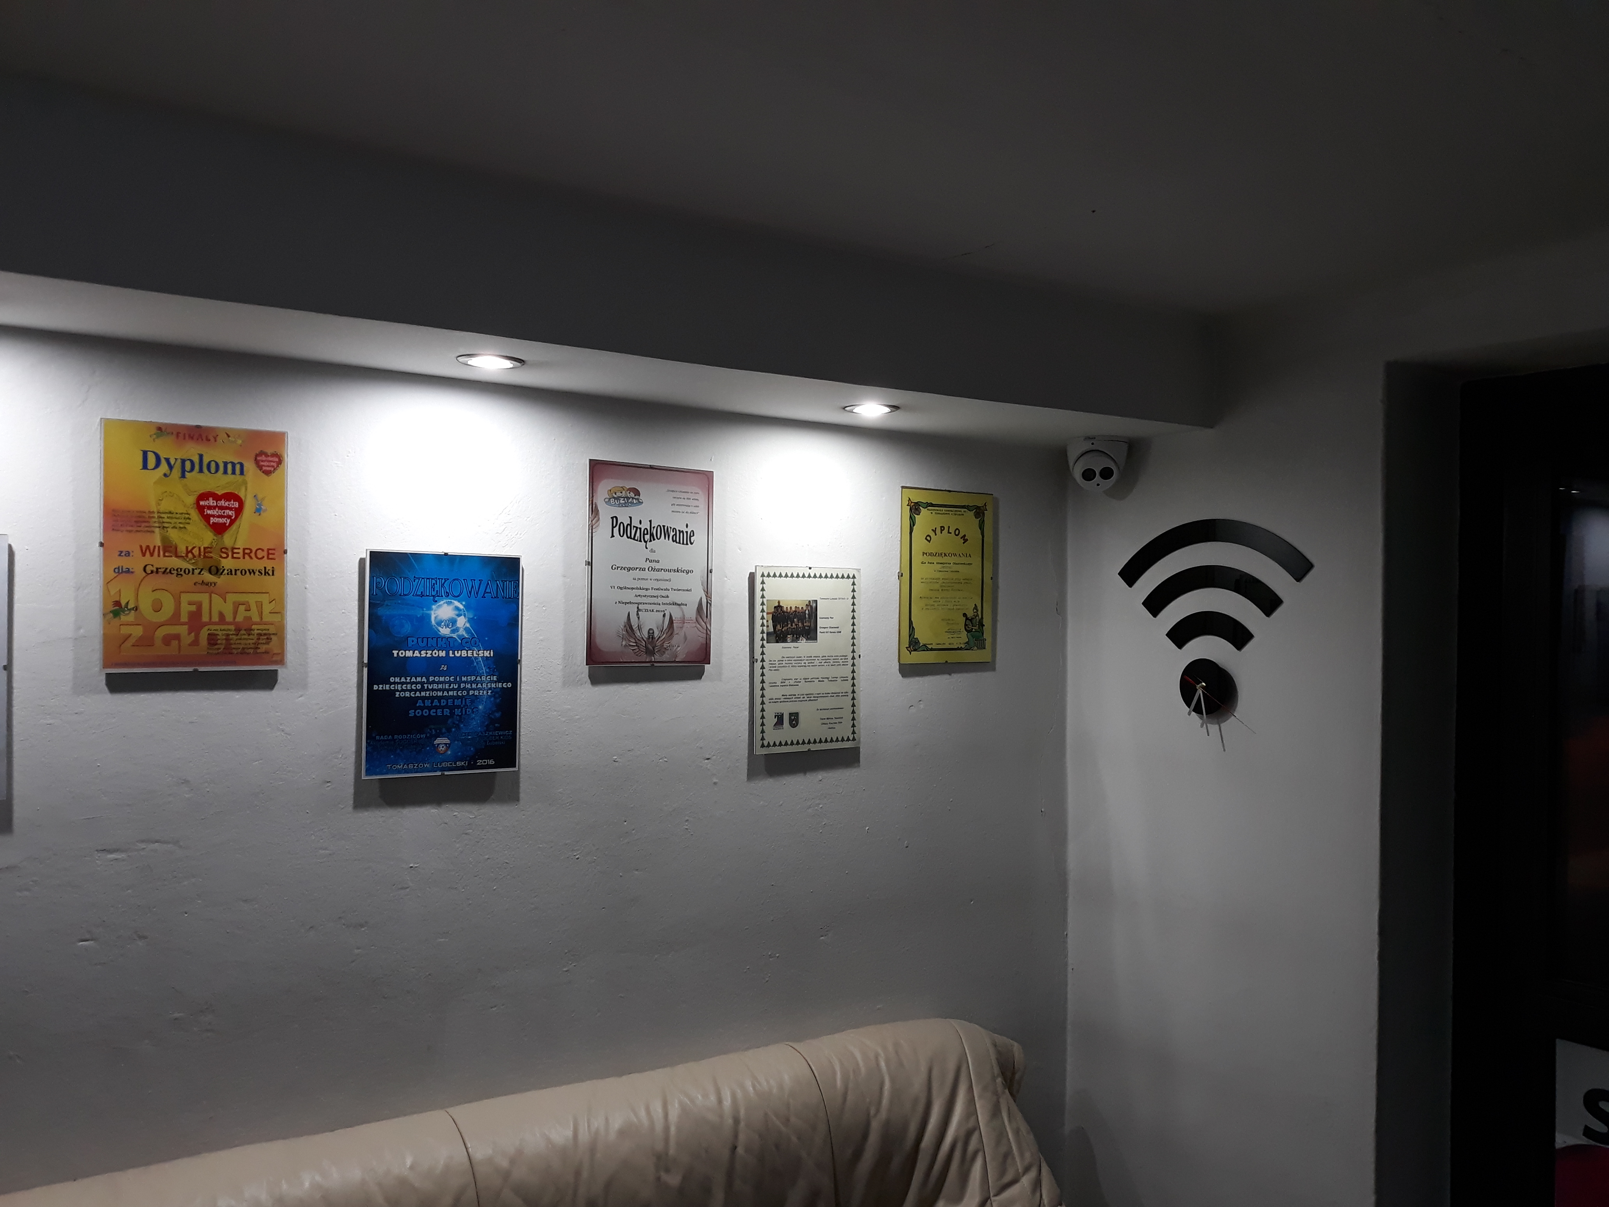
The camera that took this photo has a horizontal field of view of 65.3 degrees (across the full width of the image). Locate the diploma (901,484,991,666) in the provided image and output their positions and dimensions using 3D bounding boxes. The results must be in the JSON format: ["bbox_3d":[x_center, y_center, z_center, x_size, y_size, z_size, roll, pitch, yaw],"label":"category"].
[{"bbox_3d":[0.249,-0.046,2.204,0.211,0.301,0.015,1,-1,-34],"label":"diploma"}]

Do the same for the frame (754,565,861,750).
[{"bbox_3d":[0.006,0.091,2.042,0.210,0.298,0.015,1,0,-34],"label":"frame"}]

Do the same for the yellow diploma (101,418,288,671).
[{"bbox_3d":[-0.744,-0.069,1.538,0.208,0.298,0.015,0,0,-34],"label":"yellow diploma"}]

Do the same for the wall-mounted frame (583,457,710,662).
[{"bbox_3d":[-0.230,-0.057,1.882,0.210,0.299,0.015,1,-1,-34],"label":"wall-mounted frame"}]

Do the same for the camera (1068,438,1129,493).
[{"bbox_3d":[0.524,-0.244,2.245,0.112,0.100,0.112,0,0,10],"label":"camera"}]

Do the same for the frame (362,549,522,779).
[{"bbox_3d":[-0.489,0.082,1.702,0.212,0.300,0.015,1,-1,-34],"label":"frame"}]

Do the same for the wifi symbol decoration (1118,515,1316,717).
[{"bbox_3d":[0.669,0.025,2.106,0.030,0.334,0.397,0,-1,-34],"label":"wifi symbol decoration"}]

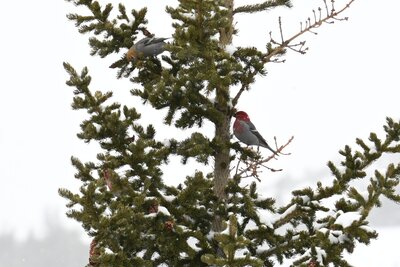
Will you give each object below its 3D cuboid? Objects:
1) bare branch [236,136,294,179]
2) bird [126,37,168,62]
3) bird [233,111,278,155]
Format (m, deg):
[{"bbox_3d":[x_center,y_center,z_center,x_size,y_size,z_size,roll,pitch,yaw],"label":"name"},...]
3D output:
[{"bbox_3d":[0.223,0.083,14.400,0.207,0.145,0.120,2,-2,0],"label":"bare branch"},{"bbox_3d":[-0.176,-0.293,14.400,0.168,0.092,0.085,3,-2,-22],"label":"bird"},{"bbox_3d":[0.193,-0.002,14.400,0.165,0.153,0.085,2,-2,-15],"label":"bird"}]

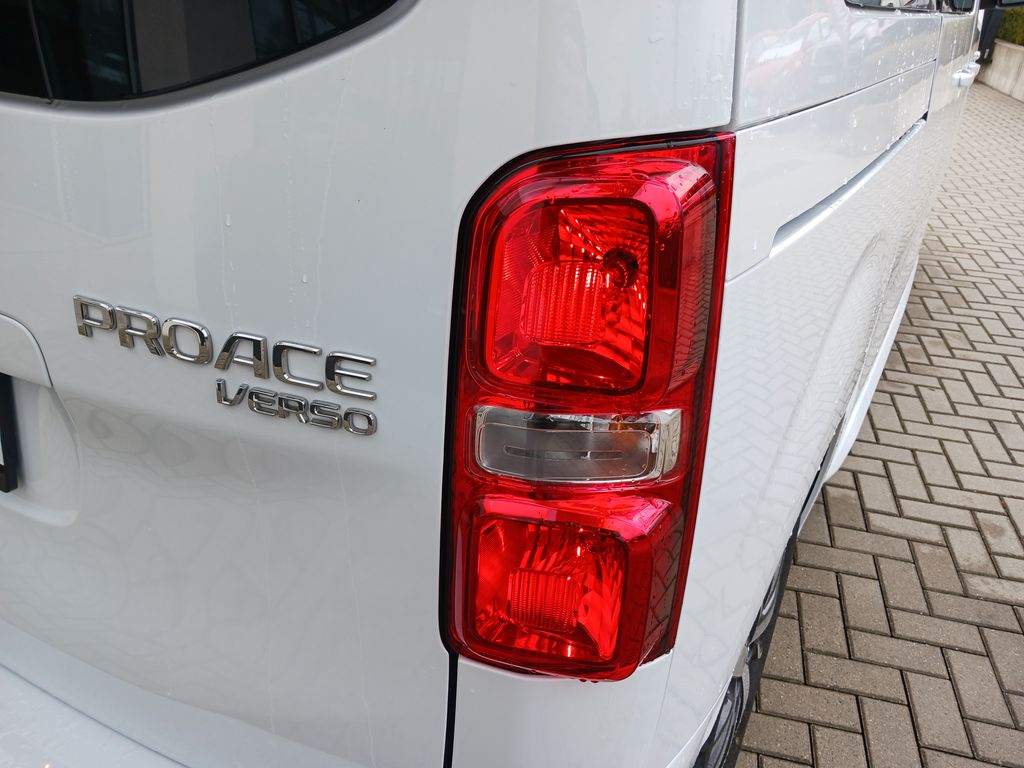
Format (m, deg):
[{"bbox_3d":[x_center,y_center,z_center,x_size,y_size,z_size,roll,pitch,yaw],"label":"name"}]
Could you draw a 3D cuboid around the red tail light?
[{"bbox_3d":[0.060,0.028,0.624,0.176,0.420,0.170,10,26,17],"label":"red tail light"}]

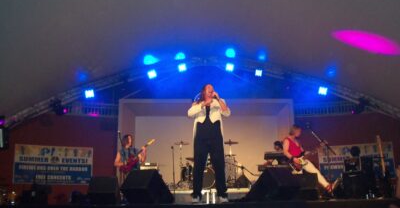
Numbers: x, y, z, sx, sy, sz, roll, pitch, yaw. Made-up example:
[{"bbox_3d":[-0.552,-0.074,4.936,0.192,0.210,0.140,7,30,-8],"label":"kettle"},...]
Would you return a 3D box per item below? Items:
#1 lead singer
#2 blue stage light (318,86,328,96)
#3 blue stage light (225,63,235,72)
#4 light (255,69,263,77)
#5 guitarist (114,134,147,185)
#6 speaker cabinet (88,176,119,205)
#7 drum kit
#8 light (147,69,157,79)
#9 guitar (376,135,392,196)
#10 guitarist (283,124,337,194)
[{"bbox_3d":[0.133,0.548,5.819,0.620,1.740,0.450,0,-12,0],"label":"lead singer"},{"bbox_3d":[2.962,-0.300,9.422,0.240,0.240,0.200,0,12,0],"label":"blue stage light"},{"bbox_3d":[0.718,-0.888,9.561,0.240,0.240,0.200,0,12,0],"label":"blue stage light"},{"bbox_3d":[1.428,-0.769,9.594,0.210,0.210,0.200,0,7,0],"label":"light"},{"bbox_3d":[-1.588,1.420,9.109,0.720,1.480,0.500,6,-14,-24],"label":"guitarist"},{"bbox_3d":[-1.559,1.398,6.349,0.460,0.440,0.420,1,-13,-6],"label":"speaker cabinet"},{"bbox_3d":[0.257,1.607,10.615,1.900,1.350,1.500,0,-13,0],"label":"drum kit"},{"bbox_3d":[-1.171,-0.732,9.586,0.220,0.220,0.200,0,7,0],"label":"light"},{"bbox_3d":[3.211,1.070,6.837,0.300,1.060,0.080,-7,-18,7],"label":"guitar"},{"bbox_3d":[2.365,1.215,8.447,1.000,1.500,0.700,-10,-16,36],"label":"guitarist"}]

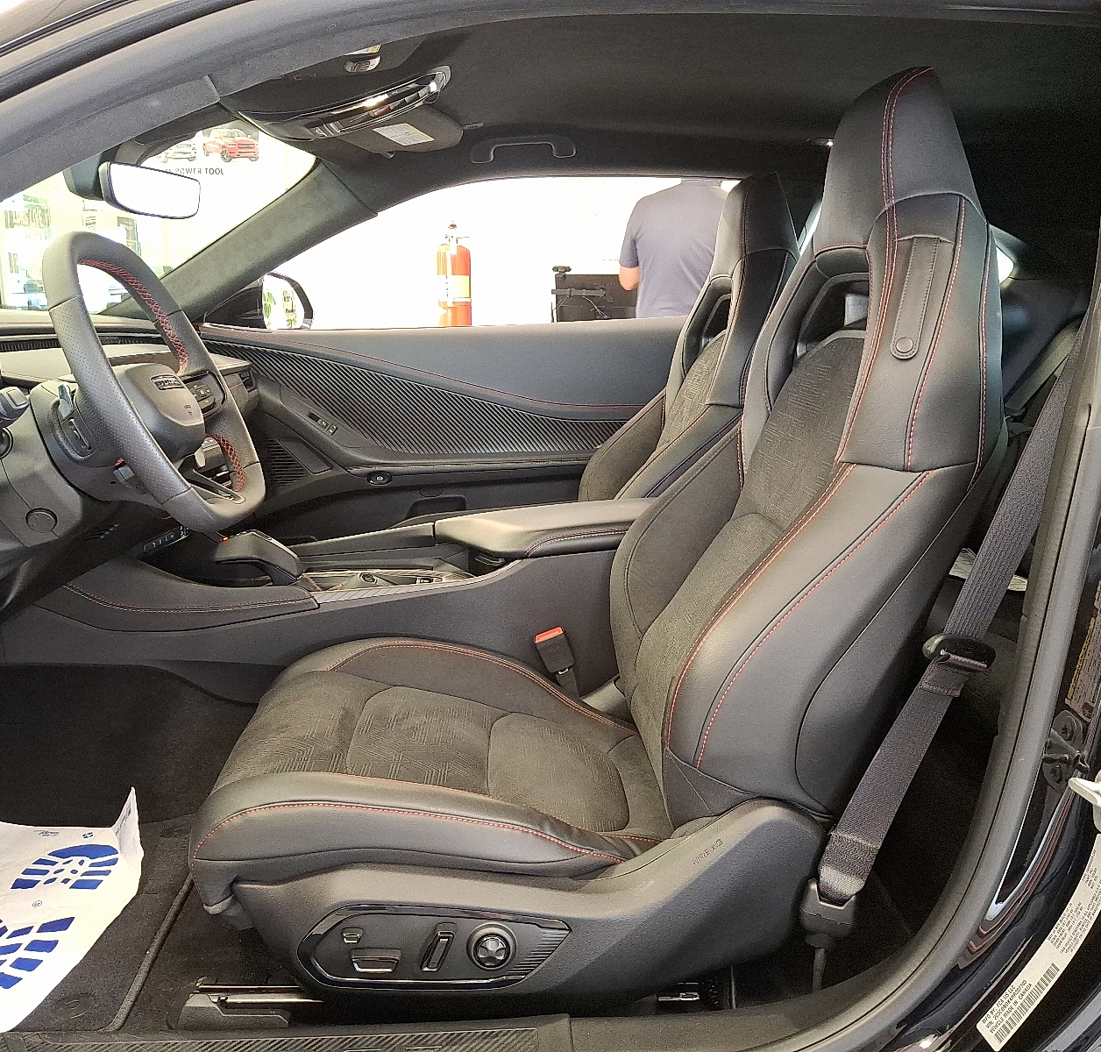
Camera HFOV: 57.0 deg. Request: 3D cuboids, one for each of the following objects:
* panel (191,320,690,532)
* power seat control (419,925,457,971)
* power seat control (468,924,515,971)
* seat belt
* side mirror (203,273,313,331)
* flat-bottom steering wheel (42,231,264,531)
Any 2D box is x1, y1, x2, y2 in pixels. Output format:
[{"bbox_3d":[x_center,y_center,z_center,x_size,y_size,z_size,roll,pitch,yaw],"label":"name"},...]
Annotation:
[{"bbox_3d":[-0.200,-0.172,2.245,1.160,0.560,0.140,-1,11,-1],"label":"panel"},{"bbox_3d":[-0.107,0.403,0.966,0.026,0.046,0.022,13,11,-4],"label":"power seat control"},{"bbox_3d":[-0.056,0.403,0.967,0.045,0.043,0.025,-1,11,-1],"label":"power seat control"},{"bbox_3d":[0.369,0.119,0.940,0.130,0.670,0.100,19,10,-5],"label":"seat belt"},{"bbox_3d":[-0.702,-0.537,2.427,0.180,0.150,0.230,2,11,10],"label":"side mirror"},{"bbox_3d":[-0.438,-0.153,1.127,0.100,0.347,0.373,-24,11,3],"label":"flat-bottom steering wheel"}]

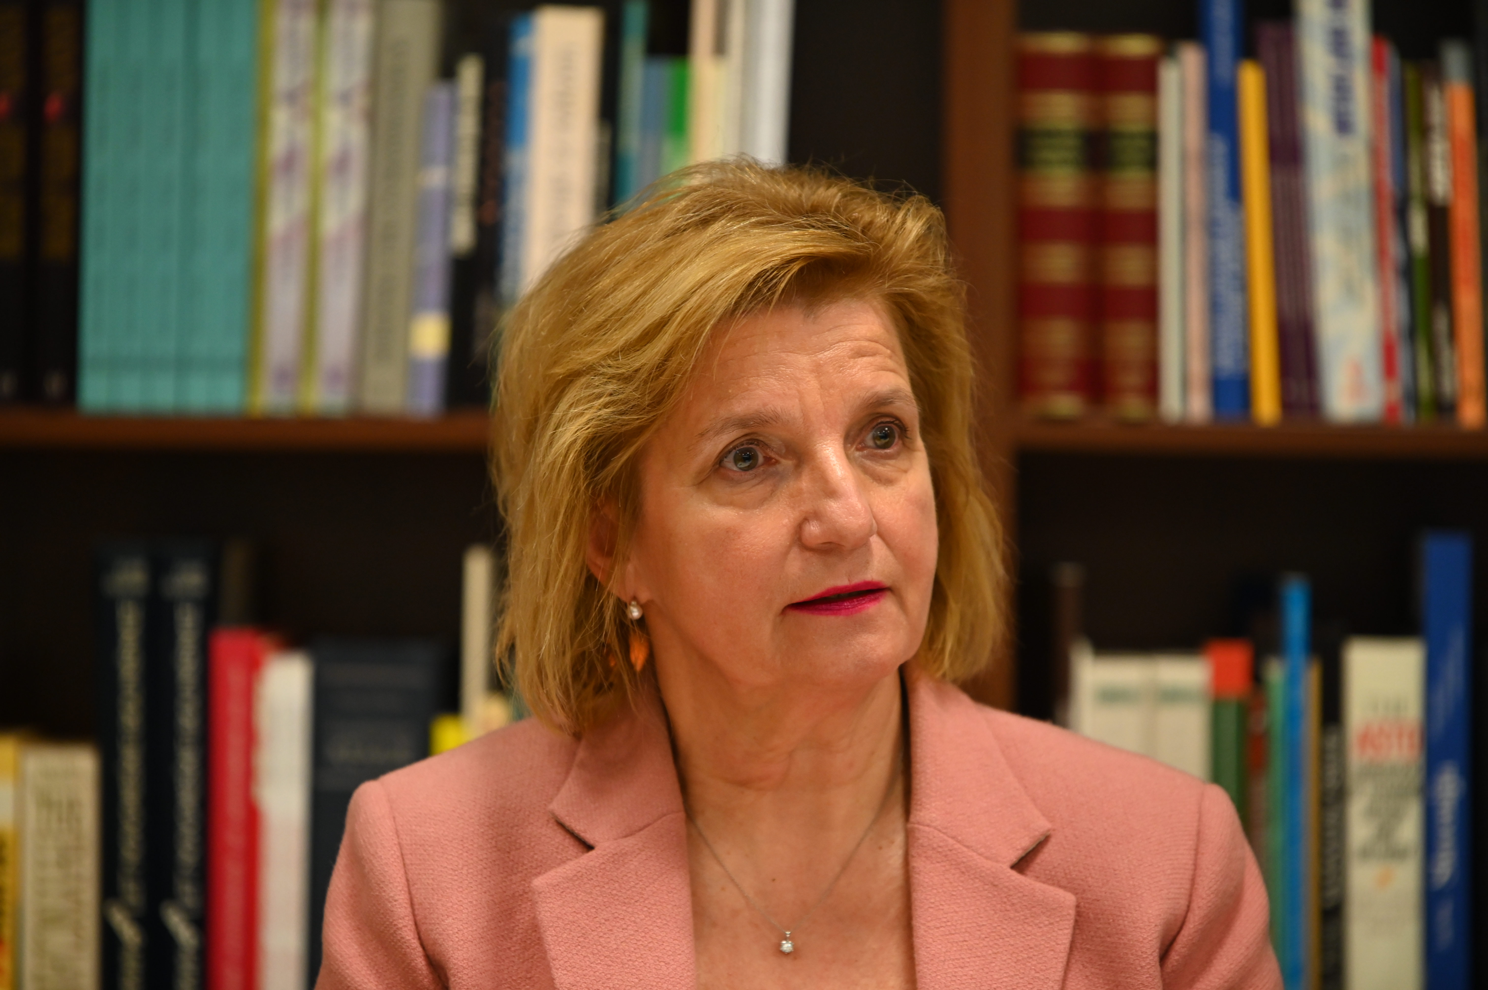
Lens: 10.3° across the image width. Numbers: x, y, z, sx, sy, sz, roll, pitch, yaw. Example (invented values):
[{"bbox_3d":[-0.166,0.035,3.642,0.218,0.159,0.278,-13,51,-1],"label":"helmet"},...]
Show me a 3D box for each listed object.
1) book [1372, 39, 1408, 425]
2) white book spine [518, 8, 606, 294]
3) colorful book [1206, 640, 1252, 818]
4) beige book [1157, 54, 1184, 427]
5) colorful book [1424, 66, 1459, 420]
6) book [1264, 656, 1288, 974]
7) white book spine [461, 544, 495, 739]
[{"bbox_3d":[0.392,-0.163,5.090,0.013,0.234,0.155,-3,2,0],"label":"book"},{"bbox_3d":[-0.112,-0.175,5.185,0.038,0.249,0.170,3,0,0],"label":"white book spine"},{"bbox_3d":[0.295,0.205,5.109,0.026,0.239,0.160,0,2,0],"label":"colorful book"},{"bbox_3d":[0.260,-0.159,5.088,0.014,0.223,0.150,0,2,0],"label":"beige book"},{"bbox_3d":[0.424,-0.157,5.088,0.013,0.215,0.150,-2,2,0],"label":"colorful book"},{"bbox_3d":[0.324,0.210,5.107,0.013,0.229,0.155,0,2,0],"label":"book"},{"bbox_3d":[-0.165,0.173,5.128,0.016,0.295,0.200,1,2,0],"label":"white book spine"}]

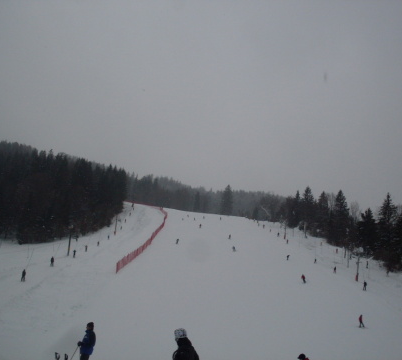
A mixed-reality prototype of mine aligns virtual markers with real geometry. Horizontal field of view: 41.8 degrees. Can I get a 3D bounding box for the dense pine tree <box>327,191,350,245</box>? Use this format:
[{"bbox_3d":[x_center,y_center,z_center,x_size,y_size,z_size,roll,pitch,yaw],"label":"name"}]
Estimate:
[{"bbox_3d":[46.970,13.150,180.000,7.370,19.130,7.370,1,-9,0],"label":"dense pine tree"}]

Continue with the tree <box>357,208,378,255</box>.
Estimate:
[{"bbox_3d":[44.870,14.150,142.000,5.280,12.940,5.280,1,-9,0],"label":"tree"}]

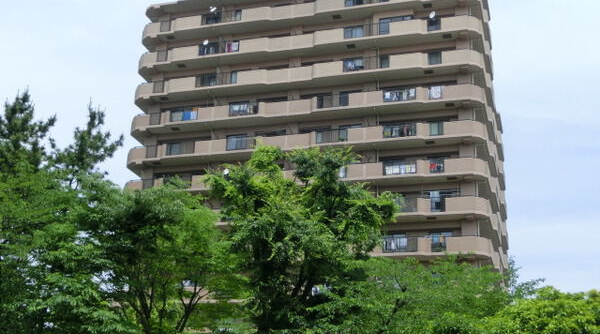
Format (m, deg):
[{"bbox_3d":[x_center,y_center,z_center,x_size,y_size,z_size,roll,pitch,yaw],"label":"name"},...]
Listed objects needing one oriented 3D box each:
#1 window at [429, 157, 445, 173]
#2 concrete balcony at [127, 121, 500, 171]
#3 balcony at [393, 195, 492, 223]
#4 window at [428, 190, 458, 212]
[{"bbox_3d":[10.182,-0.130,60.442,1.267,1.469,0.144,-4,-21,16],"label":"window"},{"bbox_3d":[-0.170,-1.555,63.377,29.290,1.181,2.592,-4,-21,16],"label":"concrete balcony"},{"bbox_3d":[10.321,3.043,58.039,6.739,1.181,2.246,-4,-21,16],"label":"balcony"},{"bbox_3d":[10.430,2.558,59.333,2.246,1.901,0.144,-4,-21,16],"label":"window"}]

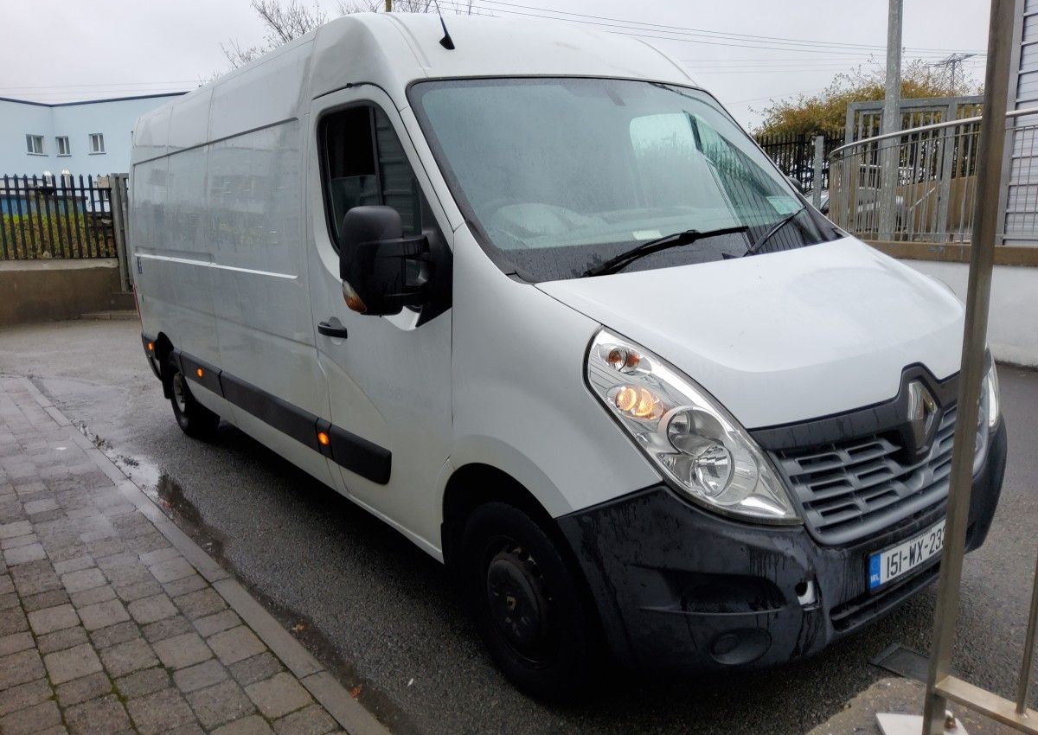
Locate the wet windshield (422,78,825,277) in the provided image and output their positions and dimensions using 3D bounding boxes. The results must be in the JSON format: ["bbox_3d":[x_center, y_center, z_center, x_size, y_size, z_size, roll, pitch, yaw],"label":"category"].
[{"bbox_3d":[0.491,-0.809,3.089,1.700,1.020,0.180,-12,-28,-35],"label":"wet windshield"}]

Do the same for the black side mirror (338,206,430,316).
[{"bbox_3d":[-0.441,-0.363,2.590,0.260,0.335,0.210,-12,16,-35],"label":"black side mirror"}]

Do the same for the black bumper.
[{"bbox_3d":[1.074,0.472,2.673,1.970,0.710,0.560,-12,16,-35],"label":"black bumper"}]

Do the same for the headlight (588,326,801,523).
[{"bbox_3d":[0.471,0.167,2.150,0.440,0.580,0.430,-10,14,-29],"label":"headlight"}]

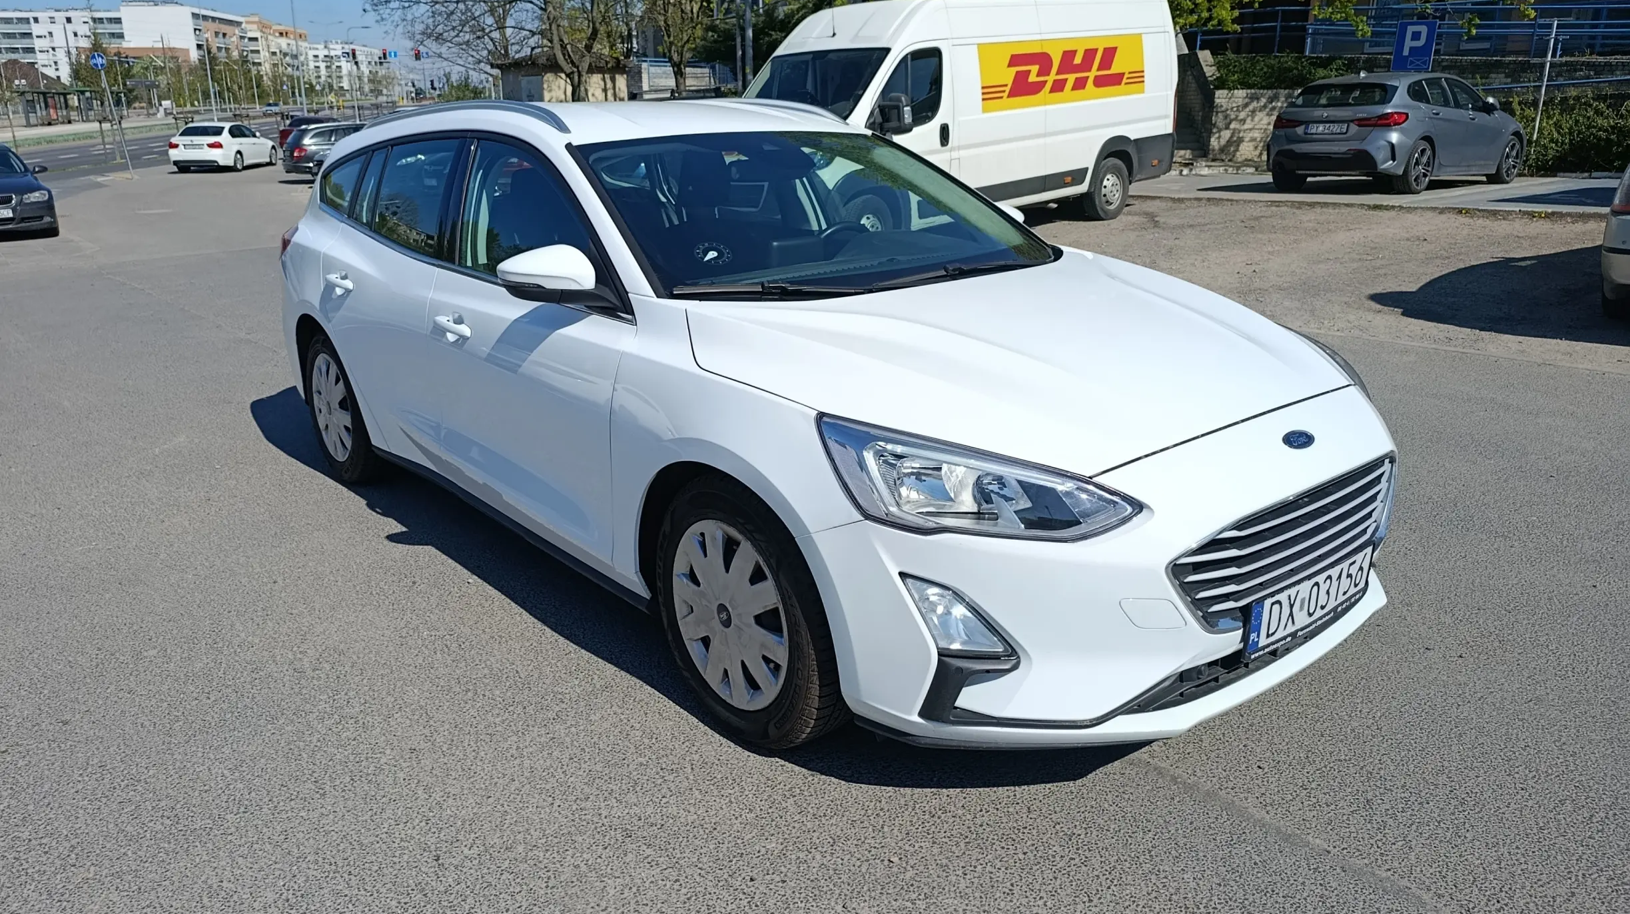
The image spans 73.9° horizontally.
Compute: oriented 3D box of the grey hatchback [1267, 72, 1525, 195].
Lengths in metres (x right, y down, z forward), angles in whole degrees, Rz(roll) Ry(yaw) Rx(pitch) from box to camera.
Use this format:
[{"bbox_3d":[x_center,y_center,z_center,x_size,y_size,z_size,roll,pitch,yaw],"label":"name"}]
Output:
[{"bbox_3d":[7.776,-4.295,14.293,4.320,1.430,1.820,-14,21,-36],"label":"grey hatchback"}]

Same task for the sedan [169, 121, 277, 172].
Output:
[{"bbox_3d":[-19.200,-10.080,35.300,1.820,1.430,4.530,-2,18,-4],"label":"sedan"}]

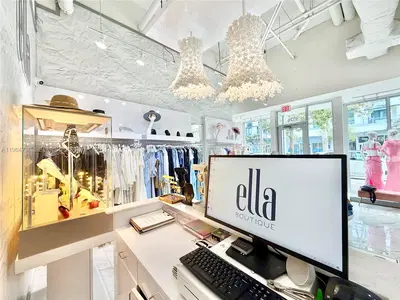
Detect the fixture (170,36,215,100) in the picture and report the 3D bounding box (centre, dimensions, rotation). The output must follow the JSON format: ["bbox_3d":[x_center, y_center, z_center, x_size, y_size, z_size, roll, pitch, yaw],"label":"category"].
[{"bbox_3d":[-0.085,-0.945,1.840,0.500,0.630,0.500,0,0,0],"label":"fixture"}]

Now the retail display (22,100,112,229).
[{"bbox_3d":[-0.905,0.090,1.140,0.425,0.650,0.430,0,0,-42],"label":"retail display"}]

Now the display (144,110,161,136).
[{"bbox_3d":[-1.277,-0.712,4.350,0.400,0.690,0.270,0,0,-42],"label":"display"}]

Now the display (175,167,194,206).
[{"bbox_3d":[-0.119,0.280,1.240,0.130,0.290,0.130,0,0,-42],"label":"display"}]

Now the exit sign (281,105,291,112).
[{"bbox_3d":[3.049,-1.464,5.750,0.060,0.210,0.320,0,0,-42],"label":"exit sign"}]

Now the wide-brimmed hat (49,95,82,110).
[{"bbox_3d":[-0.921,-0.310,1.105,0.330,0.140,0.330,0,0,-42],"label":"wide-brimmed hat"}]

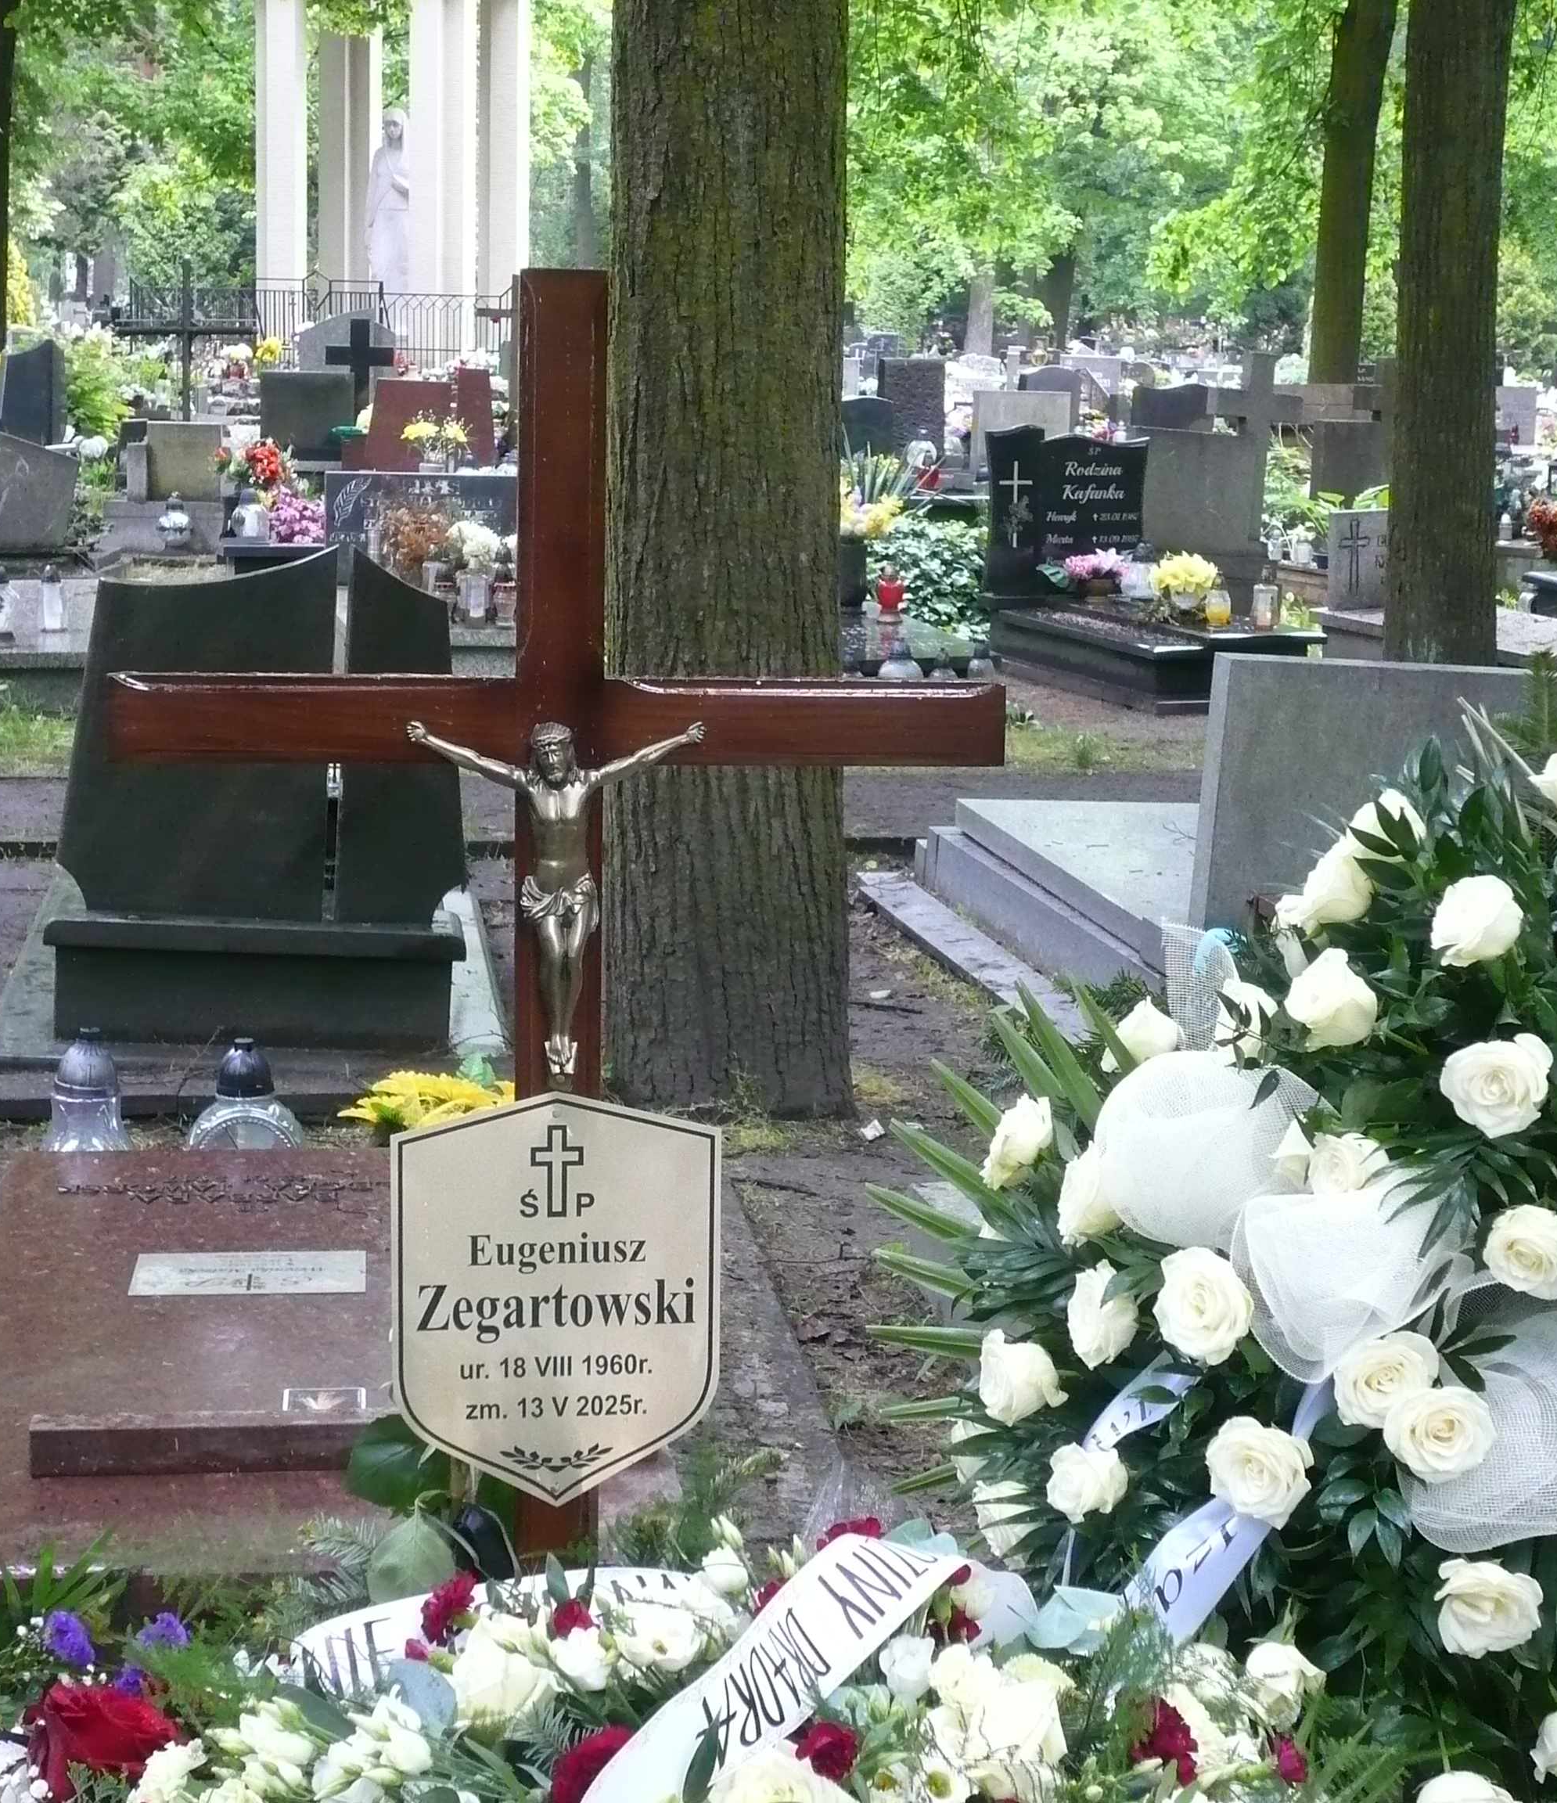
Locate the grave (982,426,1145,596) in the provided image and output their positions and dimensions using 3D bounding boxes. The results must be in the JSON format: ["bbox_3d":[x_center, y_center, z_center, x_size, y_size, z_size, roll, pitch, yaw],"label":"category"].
[{"bbox_3d":[1.260,-1.724,14.100,0.720,0.750,0.100,-2,11,-16],"label":"grave"}]

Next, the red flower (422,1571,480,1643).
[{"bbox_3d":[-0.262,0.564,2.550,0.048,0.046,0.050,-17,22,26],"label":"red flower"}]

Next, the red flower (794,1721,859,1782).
[{"bbox_3d":[0.033,0.580,2.180,0.044,0.036,0.039,1,10,0],"label":"red flower"}]

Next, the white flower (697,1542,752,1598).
[{"bbox_3d":[-0.043,0.537,2.560,0.041,0.040,0.041,1,11,0],"label":"white flower"}]

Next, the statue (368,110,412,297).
[{"bbox_3d":[-5.208,-9.341,43.000,0.700,2.650,0.600,0,11,-6],"label":"statue"}]

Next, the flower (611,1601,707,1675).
[{"bbox_3d":[-0.093,0.576,2.500,0.074,0.046,0.066,1,11,0],"label":"flower"}]

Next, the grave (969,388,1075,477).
[{"bbox_3d":[1.634,-3.099,21.300,0.620,0.620,0.180,-1,11,-9],"label":"grave"}]

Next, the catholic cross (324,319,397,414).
[{"bbox_3d":[-3.566,-4.438,27.200,0.610,1.120,0.130,0,11,-6],"label":"catholic cross"}]

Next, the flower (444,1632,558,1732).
[{"bbox_3d":[-0.200,0.564,2.300,0.075,0.062,0.068,1,10,0],"label":"flower"}]

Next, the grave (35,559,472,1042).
[{"bbox_3d":[-1.033,-0.199,6.310,0.800,0.960,0.280,2,11,-10],"label":"grave"}]

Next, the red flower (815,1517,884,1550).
[{"bbox_3d":[0.054,0.483,2.420,0.053,0.040,0.048,1,10,0],"label":"red flower"}]

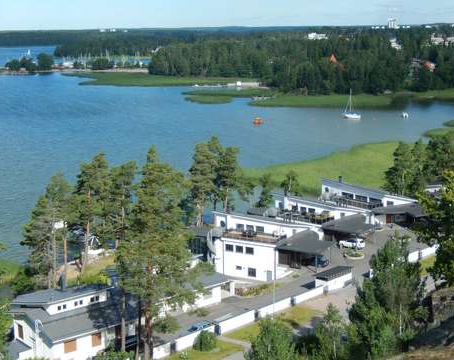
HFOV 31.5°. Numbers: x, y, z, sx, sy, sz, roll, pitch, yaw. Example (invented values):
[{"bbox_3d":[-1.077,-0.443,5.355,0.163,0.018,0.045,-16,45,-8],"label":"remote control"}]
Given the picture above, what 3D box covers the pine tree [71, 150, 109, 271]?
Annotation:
[{"bbox_3d":[-24.140,5.620,142.360,6.820,21.250,6.820,0,11,0],"label":"pine tree"}]

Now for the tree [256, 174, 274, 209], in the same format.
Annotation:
[{"bbox_3d":[8.830,3.410,188.400,4.240,10.550,4.240,0,11,0],"label":"tree"}]

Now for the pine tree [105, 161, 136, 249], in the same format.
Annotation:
[{"bbox_3d":[-20.500,5.040,156.130,6.080,17.900,6.080,0,11,0],"label":"pine tree"}]

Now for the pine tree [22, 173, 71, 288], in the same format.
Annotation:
[{"bbox_3d":[-28.850,8.300,130.410,7.560,19.400,7.560,0,11,0],"label":"pine tree"}]

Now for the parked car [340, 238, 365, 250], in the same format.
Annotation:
[{"bbox_3d":[22.860,11.840,146.490,4.500,1.500,1.800,7,13,31],"label":"parked car"}]

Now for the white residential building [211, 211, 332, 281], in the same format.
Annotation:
[{"bbox_3d":[7.200,11.070,136.000,18.000,9.300,10.500,6,12,27],"label":"white residential building"}]

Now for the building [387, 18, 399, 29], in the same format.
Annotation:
[{"bbox_3d":[454.060,-426.710,2200.000,22.000,36.000,20.000,4,11,20],"label":"building"}]

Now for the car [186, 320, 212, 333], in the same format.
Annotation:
[{"bbox_3d":[-4.050,19.850,106.730,1.800,1.480,4.500,10,14,42],"label":"car"}]

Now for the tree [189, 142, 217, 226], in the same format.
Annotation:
[{"bbox_3d":[-5.280,1.570,171.570,6.250,19.400,6.250,0,11,0],"label":"tree"}]

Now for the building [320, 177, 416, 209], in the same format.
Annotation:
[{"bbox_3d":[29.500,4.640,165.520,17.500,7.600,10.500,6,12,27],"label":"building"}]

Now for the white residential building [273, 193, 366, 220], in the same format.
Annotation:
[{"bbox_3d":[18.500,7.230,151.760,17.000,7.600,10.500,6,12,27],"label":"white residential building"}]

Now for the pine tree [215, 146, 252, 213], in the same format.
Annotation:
[{"bbox_3d":[1.220,1.480,176.090,7.510,17.900,7.510,0,11,0],"label":"pine tree"}]

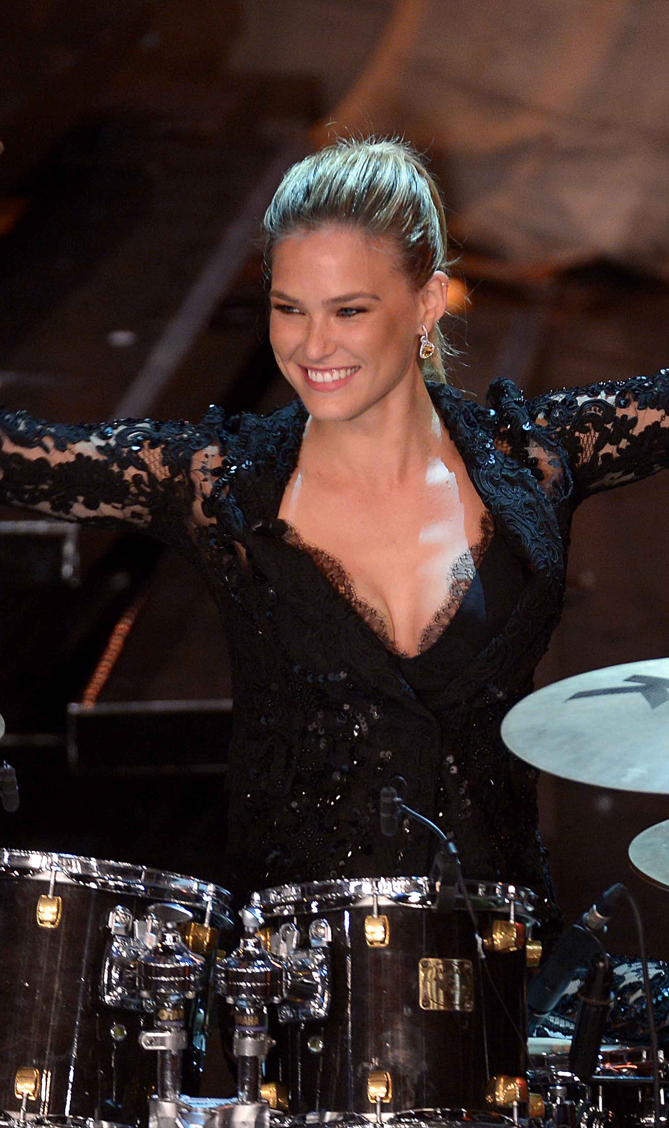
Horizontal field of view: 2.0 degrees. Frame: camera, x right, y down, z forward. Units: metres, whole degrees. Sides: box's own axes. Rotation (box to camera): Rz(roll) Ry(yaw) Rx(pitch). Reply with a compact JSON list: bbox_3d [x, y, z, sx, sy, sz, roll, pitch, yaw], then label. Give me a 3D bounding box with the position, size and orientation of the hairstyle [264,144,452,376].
[{"bbox_3d":[0.022,-0.290,18.000,0.180,0.220,0.220,7,18,24],"label":"hairstyle"}]

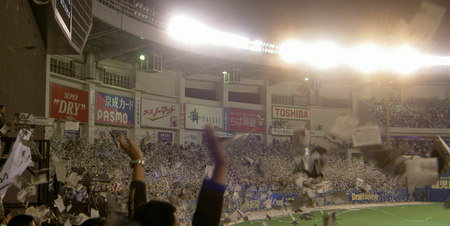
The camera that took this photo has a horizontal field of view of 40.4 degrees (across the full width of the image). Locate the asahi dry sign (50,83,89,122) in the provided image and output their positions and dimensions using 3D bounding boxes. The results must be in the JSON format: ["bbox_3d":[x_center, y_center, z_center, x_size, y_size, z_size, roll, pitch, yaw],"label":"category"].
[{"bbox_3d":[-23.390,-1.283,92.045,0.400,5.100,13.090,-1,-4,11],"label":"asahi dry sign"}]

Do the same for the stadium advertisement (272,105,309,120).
[{"bbox_3d":[15.826,0.131,146.480,13.310,3.210,0.400,3,-5,-41],"label":"stadium advertisement"}]

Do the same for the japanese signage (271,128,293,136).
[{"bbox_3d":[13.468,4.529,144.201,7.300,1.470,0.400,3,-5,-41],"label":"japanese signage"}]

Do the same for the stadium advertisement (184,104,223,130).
[{"bbox_3d":[-4.452,1.088,126.301,0.400,5.100,13.090,-3,-5,35],"label":"stadium advertisement"}]

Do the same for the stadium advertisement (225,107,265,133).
[{"bbox_3d":[4.759,1.737,135.667,0.400,5.100,14.340,-4,-5,43],"label":"stadium advertisement"}]

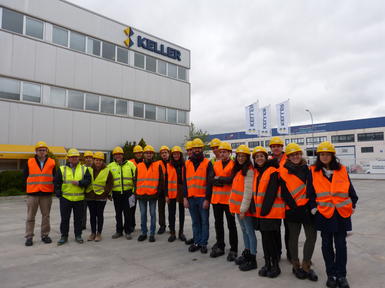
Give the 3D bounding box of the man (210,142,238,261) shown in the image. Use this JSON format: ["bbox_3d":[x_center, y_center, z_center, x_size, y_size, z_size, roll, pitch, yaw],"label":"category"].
[{"bbox_3d":[0.514,0.875,4.378,0.500,1.802,0.420,-2,-4,25],"label":"man"}]

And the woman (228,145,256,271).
[{"bbox_3d":[0.709,0.870,3.963,0.350,1.717,0.440,4,-6,-45],"label":"woman"}]

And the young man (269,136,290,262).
[{"bbox_3d":[1.366,0.833,4.272,0.530,1.873,0.350,-1,-4,18],"label":"young man"}]

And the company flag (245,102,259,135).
[{"bbox_3d":[5.517,-2.368,25.800,1.213,2.972,0.120,-1,-4,12],"label":"company flag"}]

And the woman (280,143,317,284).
[{"bbox_3d":[1.387,0.845,3.664,0.480,1.722,0.350,0,-4,2],"label":"woman"}]

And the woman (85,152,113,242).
[{"bbox_3d":[-1.805,1.001,5.398,0.520,1.672,0.340,0,-4,-3],"label":"woman"}]

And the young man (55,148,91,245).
[{"bbox_3d":[-2.249,0.959,5.193,0.620,1.732,0.420,1,-4,-22],"label":"young man"}]

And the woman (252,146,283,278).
[{"bbox_3d":[0.978,0.870,3.685,0.430,1.677,0.340,-3,-5,39],"label":"woman"}]

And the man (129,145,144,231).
[{"bbox_3d":[-1.182,0.954,6.078,0.530,1.846,0.340,1,-3,-9],"label":"man"}]

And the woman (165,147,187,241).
[{"bbox_3d":[-0.314,0.939,5.346,0.460,1.786,0.320,1,-4,-8],"label":"woman"}]

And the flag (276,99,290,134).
[{"bbox_3d":[8.144,-2.430,25.000,1.193,3.150,0.120,-1,-5,18],"label":"flag"}]

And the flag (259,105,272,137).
[{"bbox_3d":[7.067,-2.243,26.800,1.132,3.039,0.120,-1,-4,15],"label":"flag"}]

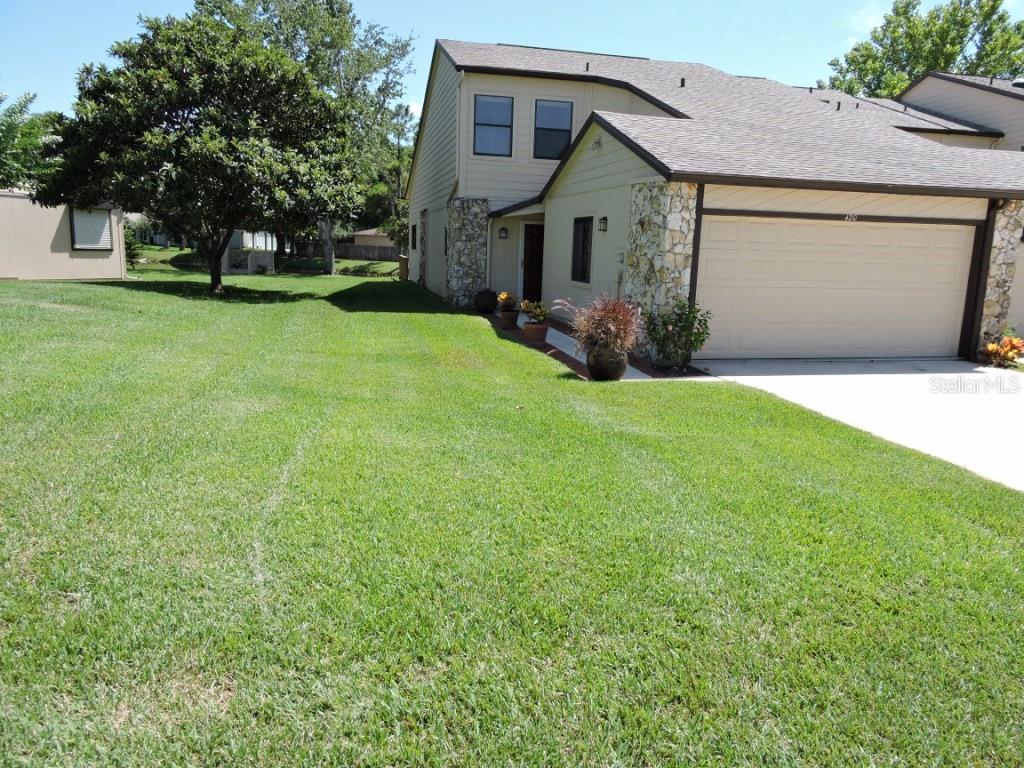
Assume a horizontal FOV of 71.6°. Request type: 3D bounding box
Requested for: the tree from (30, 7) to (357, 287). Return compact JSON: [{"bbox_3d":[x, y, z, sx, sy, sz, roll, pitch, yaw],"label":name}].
[{"bbox_3d":[-8.498,-6.064,18.945,7.900,7.100,7.600,-1,10,-12],"label":"tree"}]

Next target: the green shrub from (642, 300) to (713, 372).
[{"bbox_3d":[2.378,-0.720,10.169,0.950,0.920,0.820,-1,10,-12],"label":"green shrub"}]

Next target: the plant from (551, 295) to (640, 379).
[{"bbox_3d":[1.067,-0.579,8.863,1.000,1.020,0.920,-1,10,-12],"label":"plant"}]

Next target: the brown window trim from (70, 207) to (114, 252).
[{"bbox_3d":[-13.294,-4.912,22.500,0.100,1.400,1.450,4,10,16],"label":"brown window trim"}]

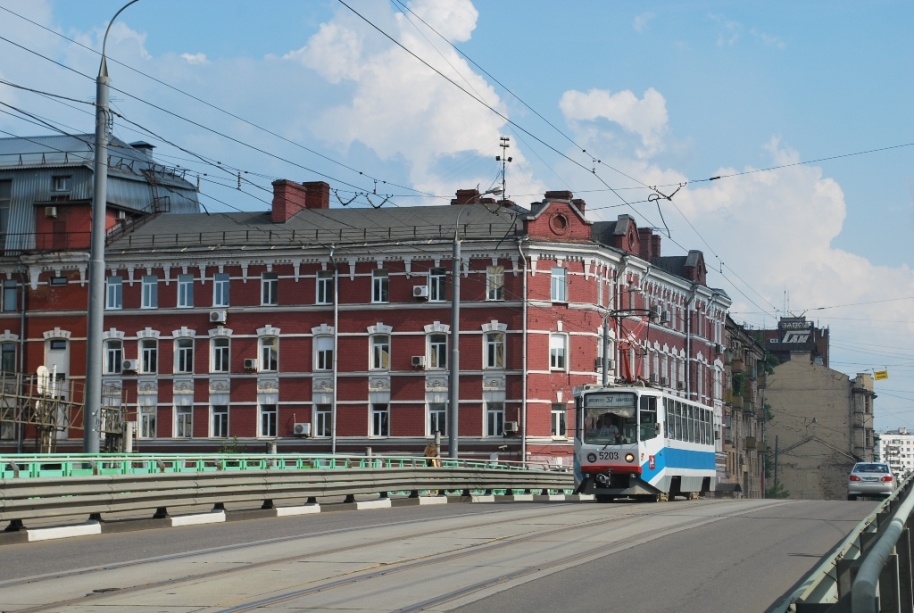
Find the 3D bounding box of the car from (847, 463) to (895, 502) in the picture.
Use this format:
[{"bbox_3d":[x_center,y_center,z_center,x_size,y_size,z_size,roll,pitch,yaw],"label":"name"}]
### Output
[{"bbox_3d":[15.936,6.704,79.800,1.710,1.470,4.400,0,-5,13],"label":"car"}]

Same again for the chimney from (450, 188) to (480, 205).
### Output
[{"bbox_3d":[0.608,-5.523,108.807,1.282,0.990,0.900,-1,-6,15],"label":"chimney"}]

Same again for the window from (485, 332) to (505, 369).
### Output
[{"bbox_3d":[1.895,2.212,104.833,0.926,1.763,0.200,-1,-5,17],"label":"window"}]

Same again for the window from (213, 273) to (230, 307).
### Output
[{"bbox_3d":[-11.849,-0.806,105.071,0.896,1.683,0.200,-1,-6,15],"label":"window"}]

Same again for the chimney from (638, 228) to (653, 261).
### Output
[{"bbox_3d":[12.955,-4.243,143.183,0.800,2.442,0.950,-2,-5,19],"label":"chimney"}]

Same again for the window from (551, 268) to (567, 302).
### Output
[{"bbox_3d":[4.998,-1.048,101.704,0.898,1.717,0.200,3,-6,-27],"label":"window"}]

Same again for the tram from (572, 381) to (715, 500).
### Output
[{"bbox_3d":[5.900,4.247,63.562,2.500,3.250,15.100,-1,-5,14],"label":"tram"}]

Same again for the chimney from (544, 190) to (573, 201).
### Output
[{"bbox_3d":[5.297,-5.296,107.897,1.266,1.215,0.900,-1,-6,15],"label":"chimney"}]

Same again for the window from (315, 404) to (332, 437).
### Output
[{"bbox_3d":[-6.847,5.855,107.125,0.894,1.591,0.200,-1,-5,17],"label":"window"}]

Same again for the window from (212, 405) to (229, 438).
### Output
[{"bbox_3d":[-12.322,5.997,108.759,0.852,1.720,0.200,-1,-5,17],"label":"window"}]

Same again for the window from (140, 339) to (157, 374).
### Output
[{"bbox_3d":[-16.300,2.643,110.265,0.862,1.855,0.200,-1,-5,17],"label":"window"}]

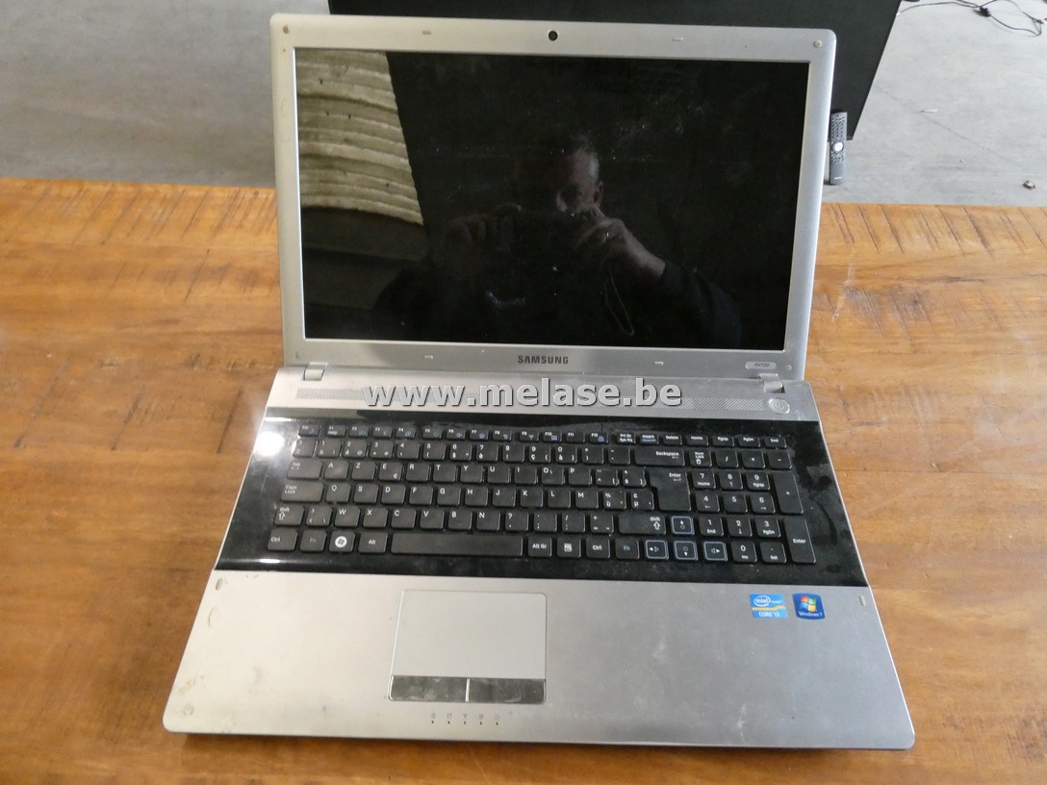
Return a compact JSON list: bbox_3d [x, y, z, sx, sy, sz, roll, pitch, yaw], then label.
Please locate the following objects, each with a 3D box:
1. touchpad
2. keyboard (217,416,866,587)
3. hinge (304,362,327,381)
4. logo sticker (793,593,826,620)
[{"bbox_3d":[-0.031,0.151,0.435,0.090,0.003,0.067,1,50,0],"label":"touchpad"},{"bbox_3d":[0.013,0.069,0.506,0.415,0.009,0.133,1,50,0],"label":"keyboard"},{"bbox_3d":[-0.164,-0.017,0.572,0.014,0.010,0.014,1,50,0],"label":"hinge"},{"bbox_3d":[0.178,0.133,0.452,0.017,0.001,0.016,1,50,0],"label":"logo sticker"}]

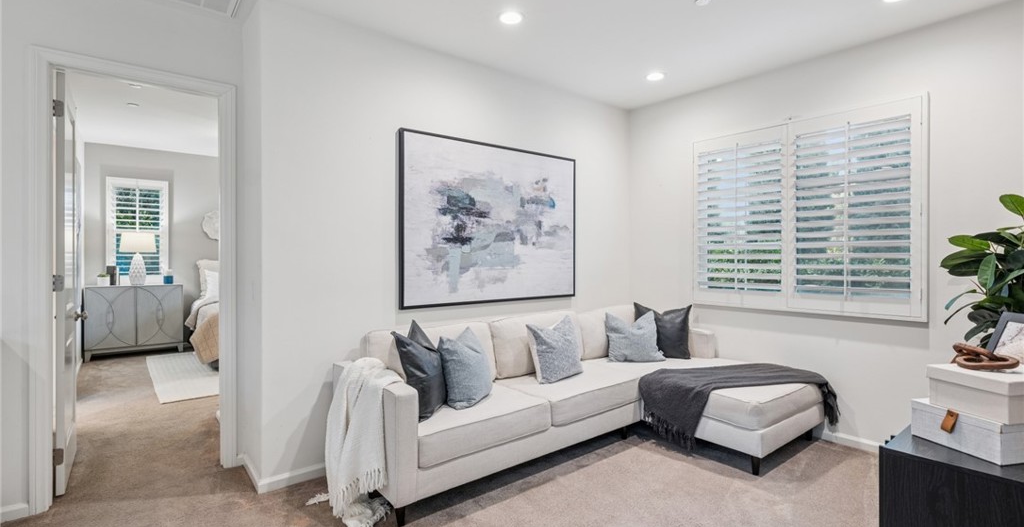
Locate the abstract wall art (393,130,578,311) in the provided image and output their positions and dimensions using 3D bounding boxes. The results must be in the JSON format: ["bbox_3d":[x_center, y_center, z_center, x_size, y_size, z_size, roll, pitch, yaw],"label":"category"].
[{"bbox_3d":[-0.105,-0.305,3.594,1.685,1.229,0.045,0,0,-38],"label":"abstract wall art"}]

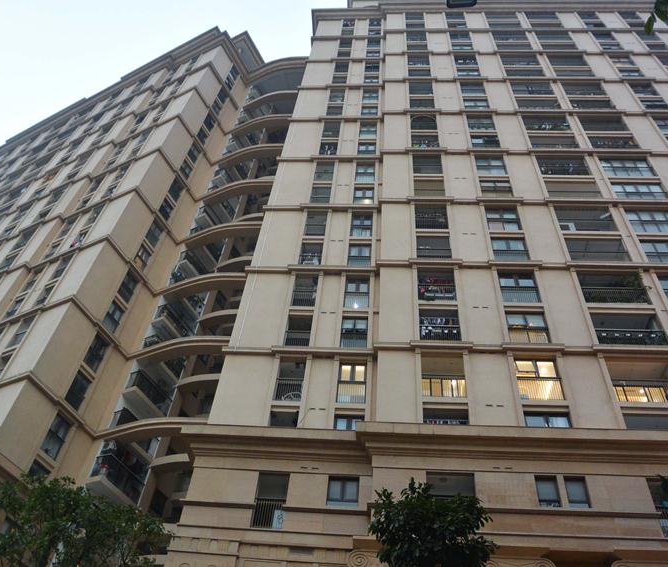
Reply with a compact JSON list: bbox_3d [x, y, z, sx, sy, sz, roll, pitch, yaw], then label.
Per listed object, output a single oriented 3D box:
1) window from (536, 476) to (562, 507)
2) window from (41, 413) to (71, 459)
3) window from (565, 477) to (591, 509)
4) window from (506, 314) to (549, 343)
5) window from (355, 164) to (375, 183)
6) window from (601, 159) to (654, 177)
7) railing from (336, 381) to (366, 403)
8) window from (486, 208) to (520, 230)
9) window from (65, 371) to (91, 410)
[{"bbox_3d":[7.733,7.497,22.877,0.780,1.320,0.150,1,-50,4],"label":"window"},{"bbox_3d":[-14.324,7.864,33.042,0.200,2.100,1.004,-18,-54,19],"label":"window"},{"bbox_3d":[9.041,7.738,23.643,0.800,1.330,0.180,1,-50,4],"label":"window"},{"bbox_3d":[9.013,2.140,29.626,1.762,2.150,0.200,1,-50,4],"label":"window"},{"bbox_3d":[2.075,-7.298,42.329,1.290,2.300,0.180,1,-50,4],"label":"window"},{"bbox_3d":[18.626,-7.220,40.207,2.813,2.150,0.200,1,-50,4],"label":"window"},{"bbox_3d":[0.775,4.708,27.547,1.231,1.174,0.080,1,-50,4],"label":"railing"},{"bbox_3d":[9.649,-3.635,36.307,1.800,2.290,0.150,1,-50,4],"label":"window"},{"bbox_3d":[-14.117,5.908,35.335,0.200,2.100,1.022,-18,-54,19],"label":"window"}]

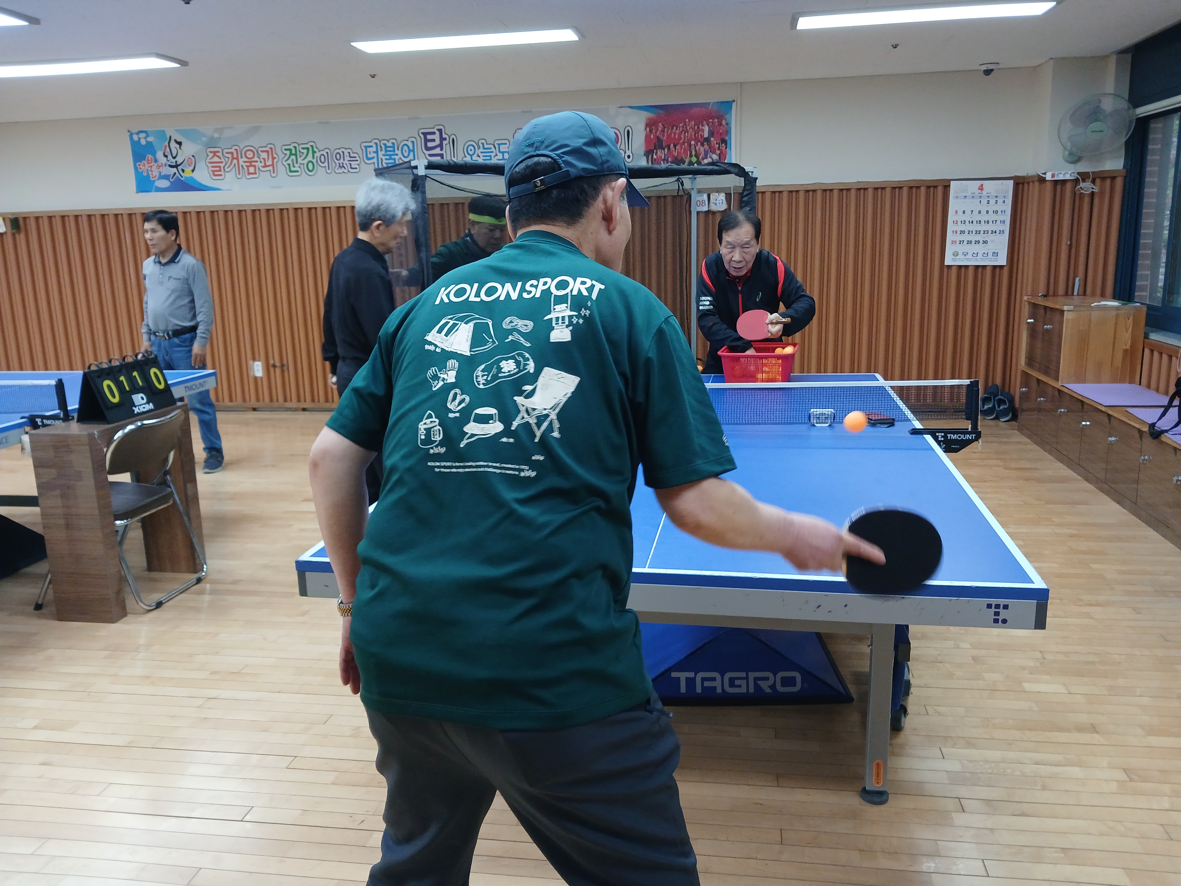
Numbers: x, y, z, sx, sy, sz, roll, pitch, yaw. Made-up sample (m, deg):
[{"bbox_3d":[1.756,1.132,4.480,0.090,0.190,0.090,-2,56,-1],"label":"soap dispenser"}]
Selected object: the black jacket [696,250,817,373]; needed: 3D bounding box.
[{"bbox_3d":[0.805,-0.651,4.507,0.580,0.640,0.460,1,23,10],"label":"black jacket"}]

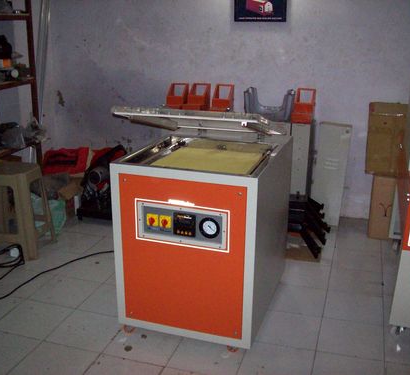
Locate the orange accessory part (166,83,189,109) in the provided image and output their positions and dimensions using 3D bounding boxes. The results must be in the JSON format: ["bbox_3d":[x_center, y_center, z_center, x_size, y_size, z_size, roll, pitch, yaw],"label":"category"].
[{"bbox_3d":[-0.194,-0.608,3.619,0.130,0.215,0.150,5,18,16],"label":"orange accessory part"}]

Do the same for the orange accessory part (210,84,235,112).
[{"bbox_3d":[0.125,-0.578,3.527,0.130,0.215,0.150,5,18,16],"label":"orange accessory part"}]

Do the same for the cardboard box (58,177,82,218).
[{"bbox_3d":[-1.076,0.065,3.935,0.200,0.270,0.200,5,18,16],"label":"cardboard box"}]

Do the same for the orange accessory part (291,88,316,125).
[{"bbox_3d":[0.650,-0.528,3.375,0.130,0.215,0.150,5,18,16],"label":"orange accessory part"}]

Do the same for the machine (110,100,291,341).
[{"bbox_3d":[0.033,0.102,2.492,0.617,1.060,0.809,6,18,17],"label":"machine"}]

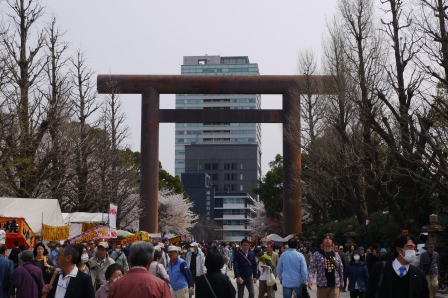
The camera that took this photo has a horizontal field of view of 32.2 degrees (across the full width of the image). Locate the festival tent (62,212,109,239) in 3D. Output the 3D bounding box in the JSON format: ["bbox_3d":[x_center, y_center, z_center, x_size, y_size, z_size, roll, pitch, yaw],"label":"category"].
[{"bbox_3d":[-7.312,4.961,40.699,3.000,3.300,3.200,0,-7,0],"label":"festival tent"}]

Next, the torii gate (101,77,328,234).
[{"bbox_3d":[-0.314,2.107,106.043,34.100,25.000,2.600,0,-7,0],"label":"torii gate"}]

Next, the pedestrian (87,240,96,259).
[{"bbox_3d":[-3.366,3.210,20.058,0.480,1.710,0.320,-1,-7,5],"label":"pedestrian"}]

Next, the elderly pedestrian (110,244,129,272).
[{"bbox_3d":[-2.882,3.439,21.541,0.500,1.620,0.340,-2,-7,15],"label":"elderly pedestrian"}]

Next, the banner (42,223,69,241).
[{"bbox_3d":[-6.250,3.107,28.837,1.000,0.670,0.080,1,-7,-5],"label":"banner"}]

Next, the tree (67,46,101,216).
[{"bbox_3d":[-12.105,0.585,66.430,3.400,18.300,3.200,0,-7,0],"label":"tree"}]

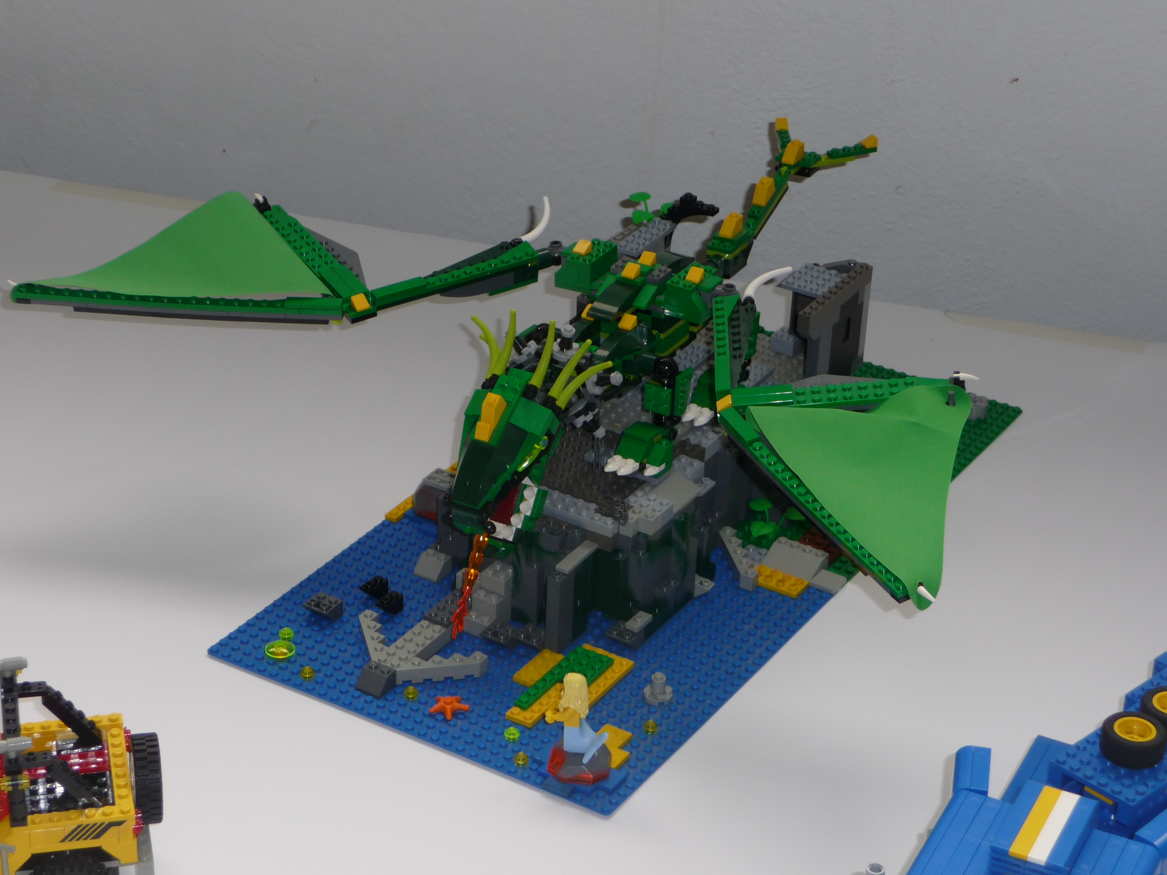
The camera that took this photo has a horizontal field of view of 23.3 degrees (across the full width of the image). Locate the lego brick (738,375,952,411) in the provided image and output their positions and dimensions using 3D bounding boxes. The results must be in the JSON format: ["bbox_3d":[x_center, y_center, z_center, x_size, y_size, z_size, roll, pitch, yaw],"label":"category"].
[{"bbox_3d":[0.132,-0.022,1.462,0.112,0.006,0.016,-5,37,4],"label":"lego brick"}]

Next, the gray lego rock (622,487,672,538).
[{"bbox_3d":[0.033,0.042,1.556,0.024,0.011,0.036,19,33,26],"label":"gray lego rock"}]

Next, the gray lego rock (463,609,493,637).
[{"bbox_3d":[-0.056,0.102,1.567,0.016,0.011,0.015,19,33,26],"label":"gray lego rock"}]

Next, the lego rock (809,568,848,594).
[{"bbox_3d":[0.140,0.083,1.623,0.016,0.003,0.016,19,33,26],"label":"lego rock"}]

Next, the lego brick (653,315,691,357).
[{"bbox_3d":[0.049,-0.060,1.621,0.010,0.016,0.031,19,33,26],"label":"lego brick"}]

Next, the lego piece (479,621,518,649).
[{"bbox_3d":[-0.046,0.110,1.549,0.016,0.011,0.016,19,33,26],"label":"lego piece"}]

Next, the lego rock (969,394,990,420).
[{"bbox_3d":[0.249,-0.019,1.797,0.016,0.011,0.016,19,33,26],"label":"lego rock"}]

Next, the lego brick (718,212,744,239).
[{"bbox_3d":[0.089,-0.128,1.704,0.008,0.011,0.016,14,29,24],"label":"lego brick"}]

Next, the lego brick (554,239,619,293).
[{"bbox_3d":[0.001,-0.101,1.649,0.024,0.021,0.032,14,32,27],"label":"lego brick"}]

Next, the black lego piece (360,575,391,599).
[{"bbox_3d":[-0.117,0.085,1.586,0.008,0.011,0.016,19,33,26],"label":"black lego piece"}]

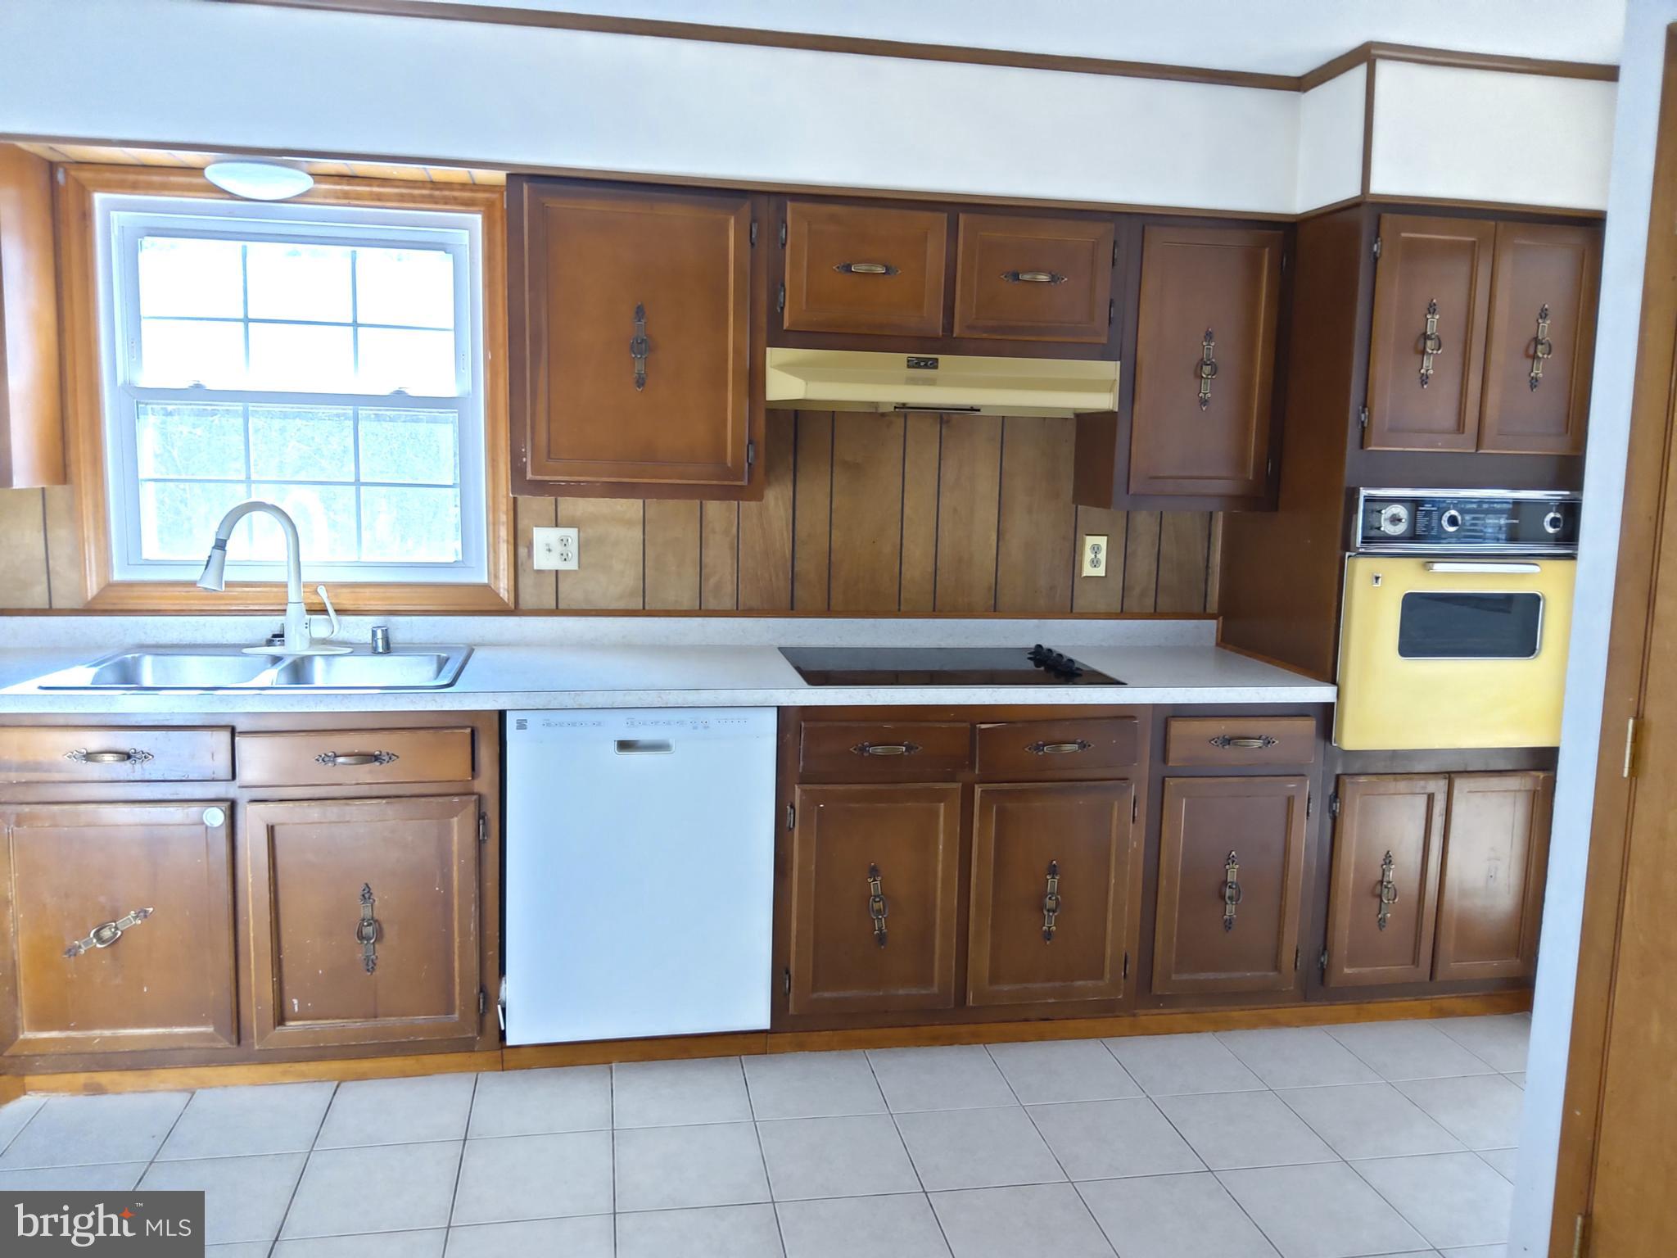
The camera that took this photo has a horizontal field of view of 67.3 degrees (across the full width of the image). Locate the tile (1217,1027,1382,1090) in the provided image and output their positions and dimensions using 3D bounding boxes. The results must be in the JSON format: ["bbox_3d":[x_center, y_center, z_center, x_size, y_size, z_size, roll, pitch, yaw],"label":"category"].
[{"bbox_3d":[1.145,1.070,3.140,0.301,0.009,0.295,0,8,-10],"label":"tile"}]

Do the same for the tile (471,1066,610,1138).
[{"bbox_3d":[-0.659,1.061,2.820,0.303,0.010,0.297,0,8,-10],"label":"tile"}]

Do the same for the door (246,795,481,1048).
[{"bbox_3d":[-1.048,0.654,2.804,0.480,0.565,0.025,0,7,-10],"label":"door"}]

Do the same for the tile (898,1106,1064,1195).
[{"bbox_3d":[0.297,1.106,2.684,0.303,0.010,0.303,0,8,-10],"label":"tile"}]

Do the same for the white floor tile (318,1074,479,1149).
[{"bbox_3d":[-0.960,1.059,2.765,0.303,0.010,0.297,0,8,-10],"label":"white floor tile"}]

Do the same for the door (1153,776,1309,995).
[{"bbox_3d":[0.987,0.644,3.165,0.383,0.556,0.025,0,7,-10],"label":"door"}]

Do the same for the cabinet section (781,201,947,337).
[{"bbox_3d":[0.066,-0.876,3.083,0.397,0.297,0.027,0,8,-10],"label":"cabinet section"}]

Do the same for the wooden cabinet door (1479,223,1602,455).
[{"bbox_3d":[1.739,-0.713,3.119,0.295,0.556,0.025,0,7,-10],"label":"wooden cabinet door"}]

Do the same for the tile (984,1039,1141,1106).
[{"bbox_3d":[0.544,1.069,3.038,0.303,0.010,0.297,0,8,-10],"label":"tile"}]

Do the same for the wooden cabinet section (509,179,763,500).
[{"bbox_3d":[-0.475,-0.683,3.013,0.575,0.712,0.027,0,8,-10],"label":"wooden cabinet section"}]

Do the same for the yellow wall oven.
[{"bbox_3d":[1.512,-0.054,3.388,0.652,0.646,0.560,0,8,-10],"label":"yellow wall oven"}]

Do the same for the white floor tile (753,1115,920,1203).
[{"bbox_3d":[-0.005,1.106,2.635,0.301,0.009,0.301,0,8,-10],"label":"white floor tile"}]

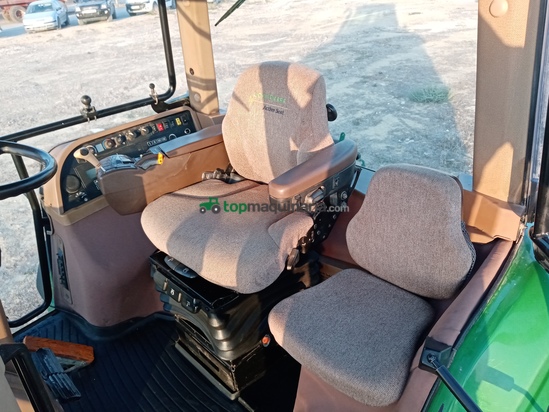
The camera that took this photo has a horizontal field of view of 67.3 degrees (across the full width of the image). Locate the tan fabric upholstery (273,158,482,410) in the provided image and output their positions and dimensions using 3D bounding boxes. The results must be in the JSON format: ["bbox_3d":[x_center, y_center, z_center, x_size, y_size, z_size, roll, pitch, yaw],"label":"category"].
[{"bbox_3d":[0.286,0.183,1.222,0.439,0.469,0.571,21,41,34],"label":"tan fabric upholstery"}]

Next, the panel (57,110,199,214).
[{"bbox_3d":[-0.478,-0.173,1.420,0.050,0.170,0.567,0,24,47],"label":"panel"}]

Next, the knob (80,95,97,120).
[{"bbox_3d":[-0.708,-0.374,1.570,0.048,0.095,0.048,20,39,38],"label":"knob"}]

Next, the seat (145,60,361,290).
[{"bbox_3d":[-0.067,-0.132,1.354,0.602,0.541,0.632,22,42,35],"label":"seat"}]

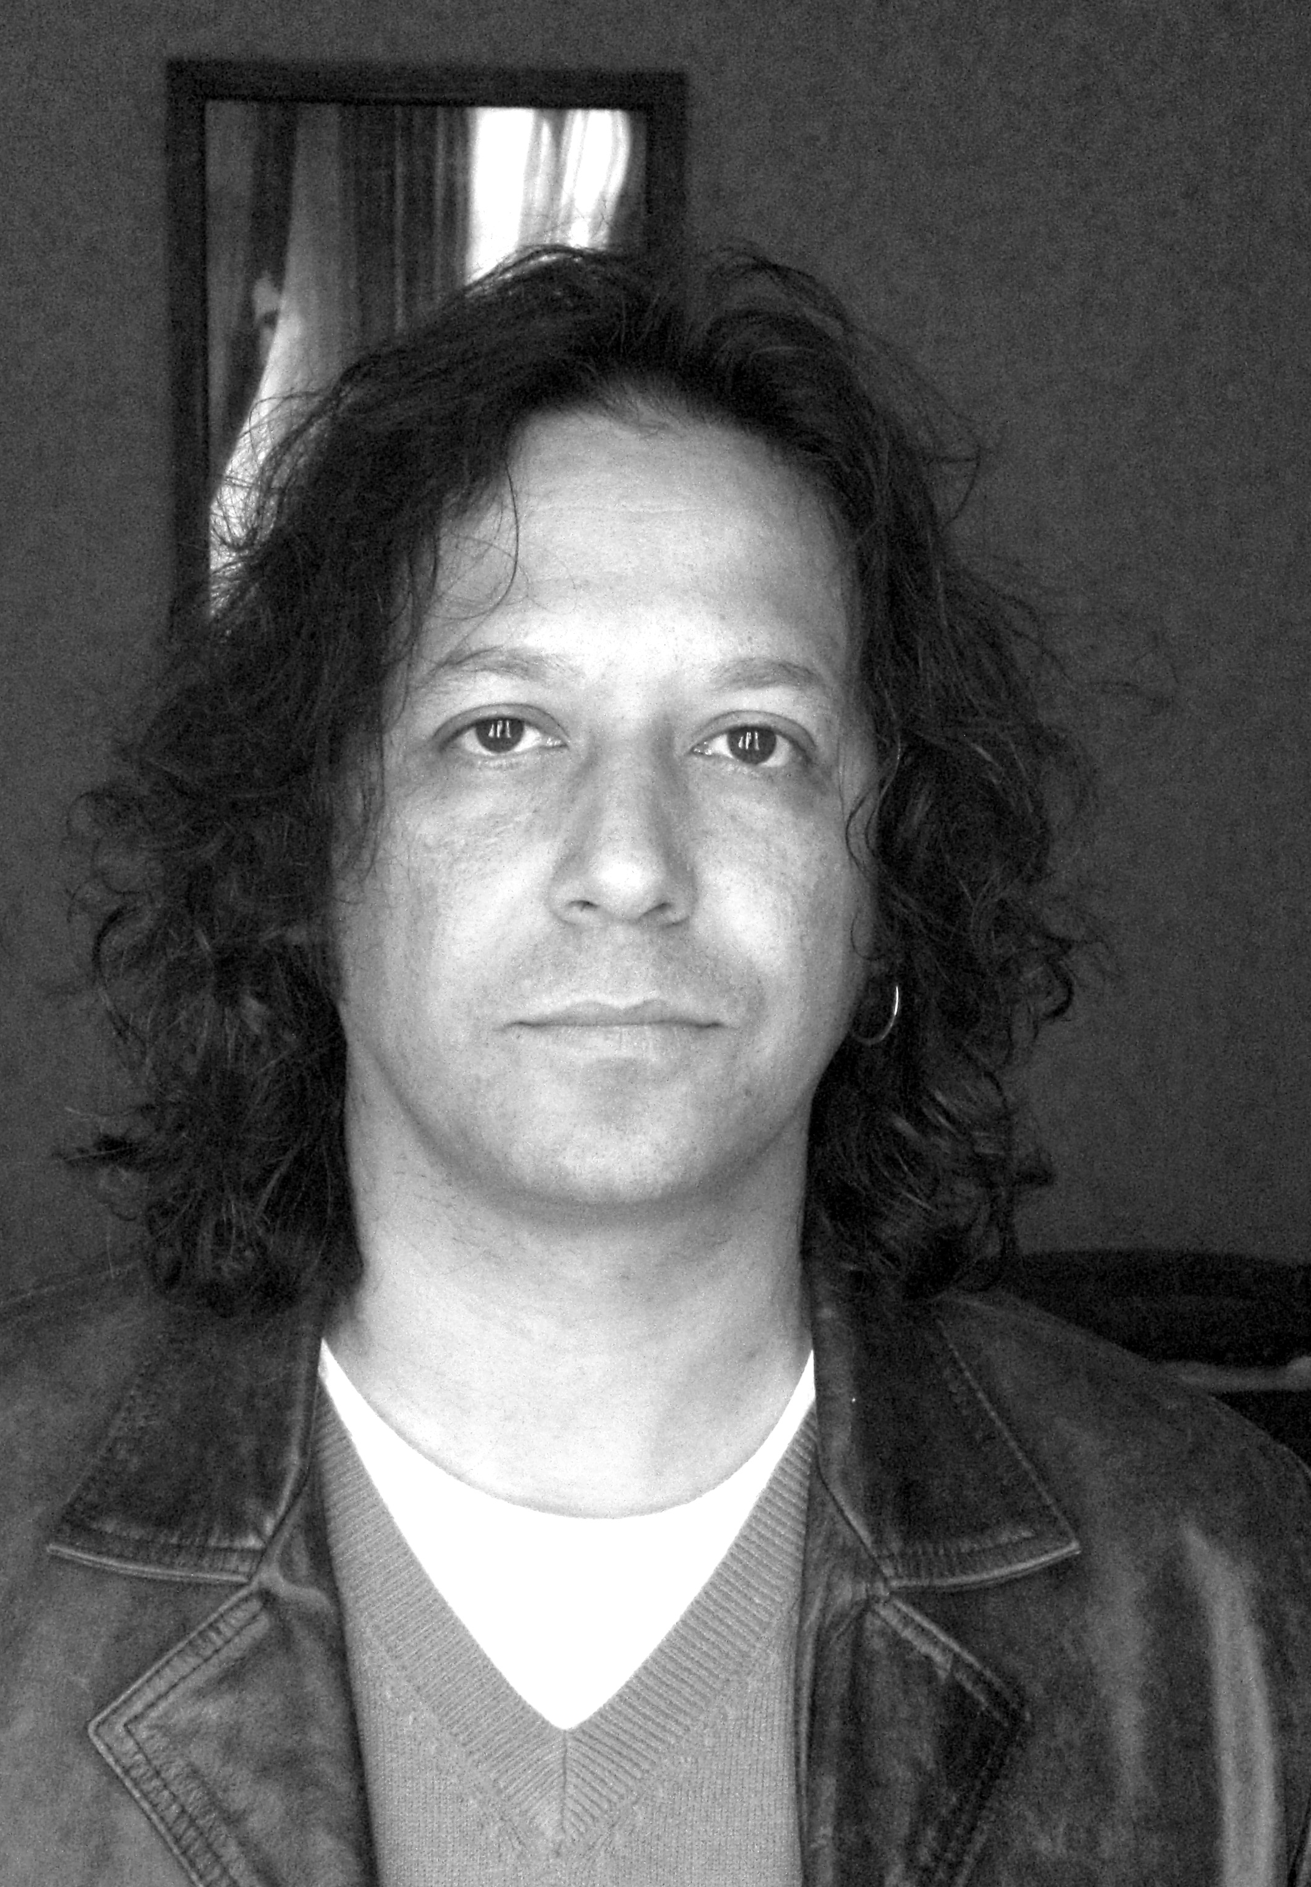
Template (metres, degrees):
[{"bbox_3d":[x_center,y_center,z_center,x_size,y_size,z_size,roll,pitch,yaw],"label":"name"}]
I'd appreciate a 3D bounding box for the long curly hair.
[{"bbox_3d":[-0.020,-0.045,0.950,0.280,0.295,0.235,1,3,-2],"label":"long curly hair"}]

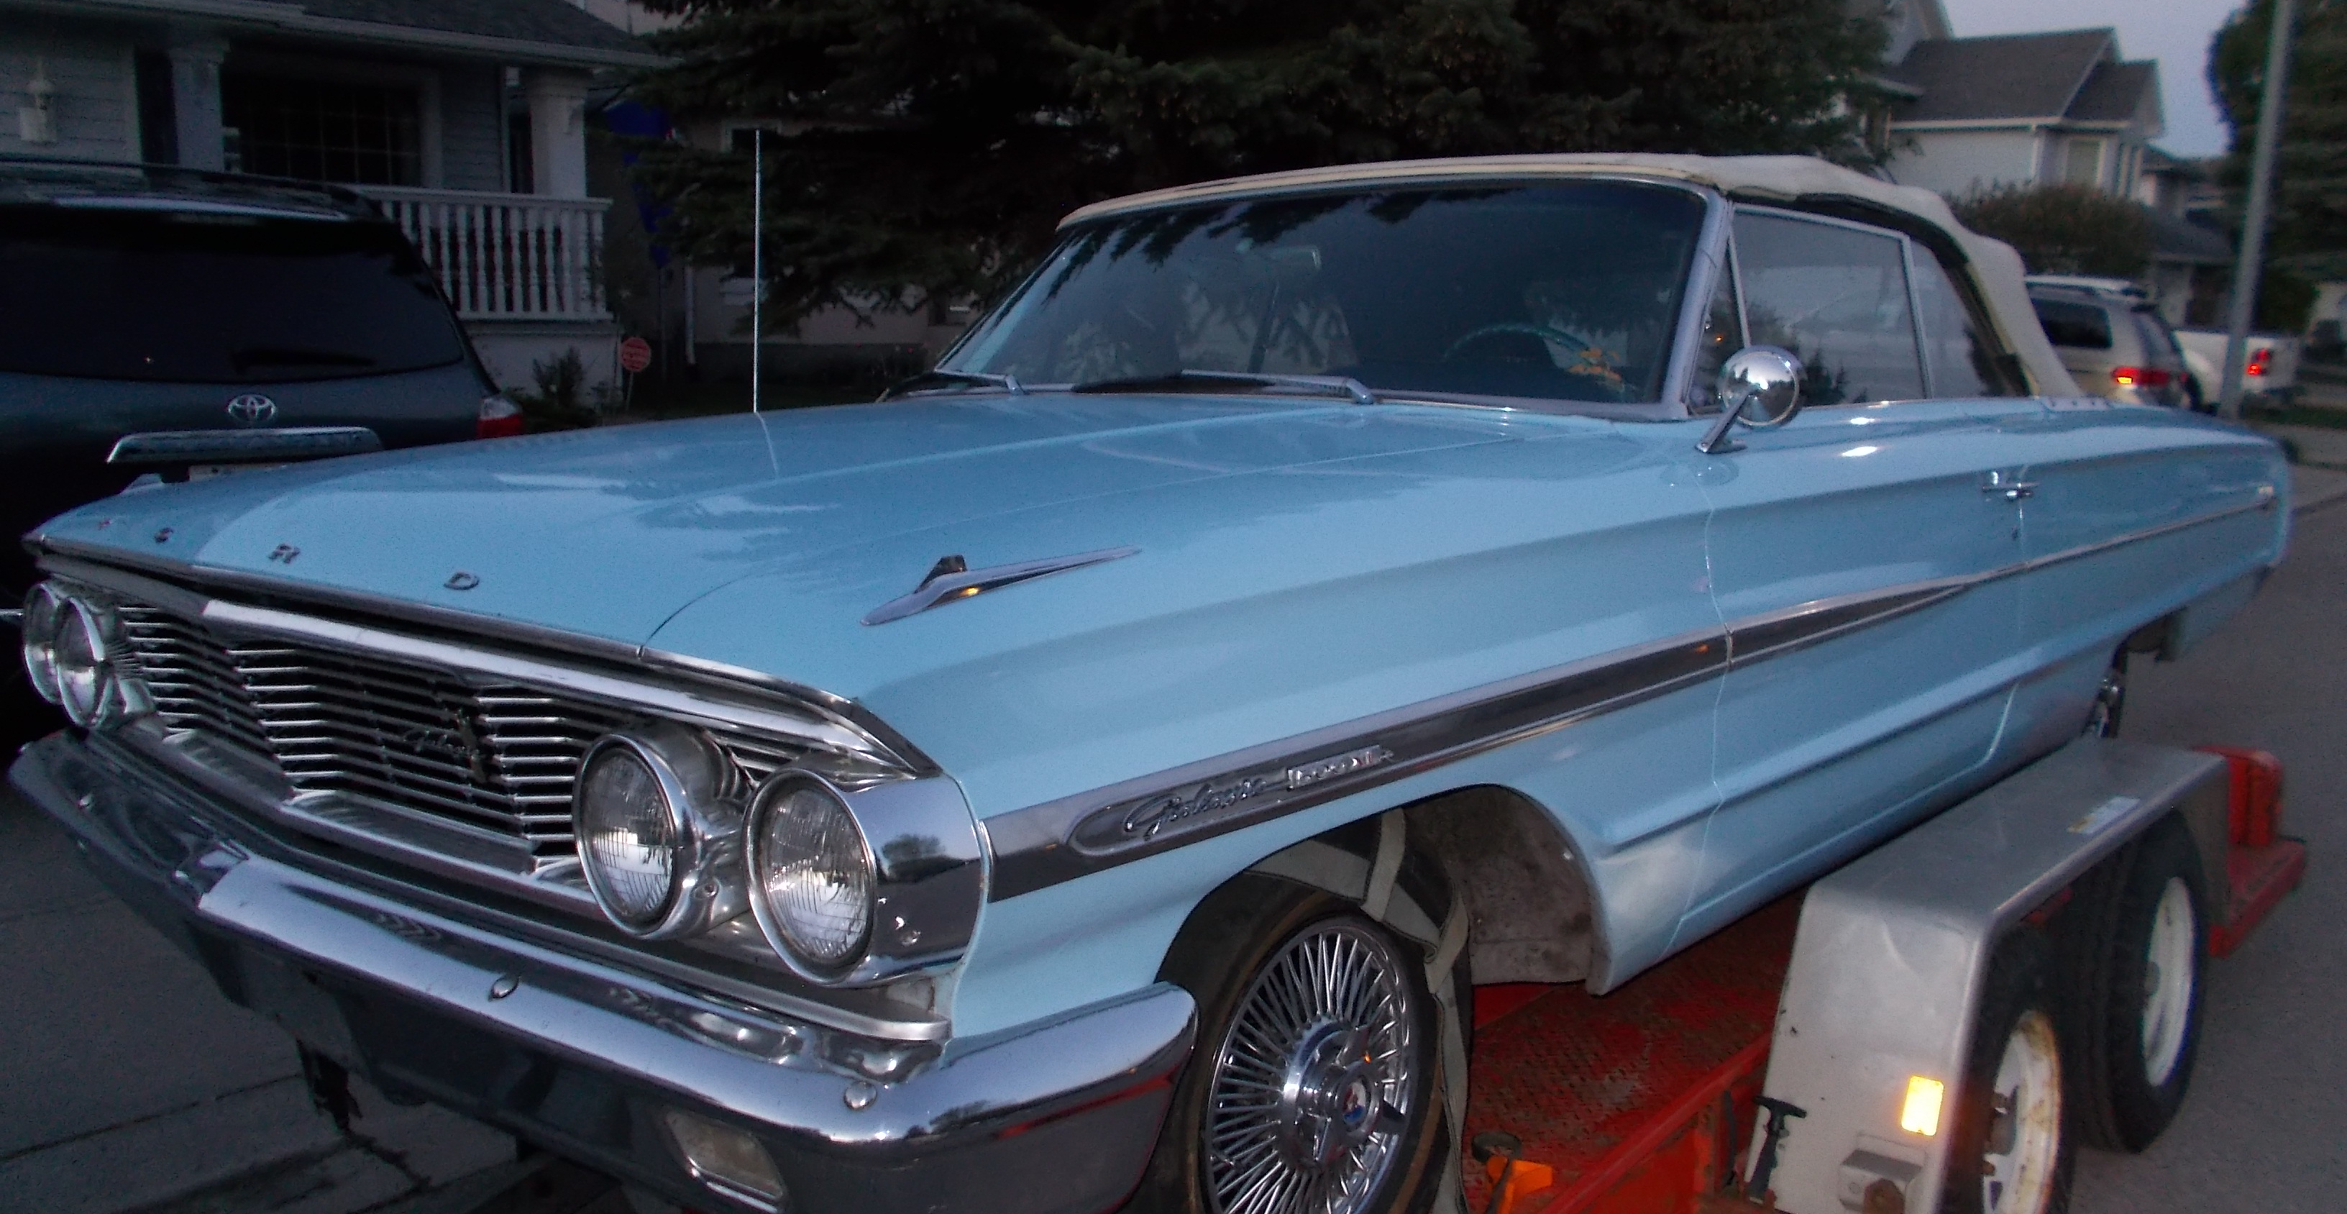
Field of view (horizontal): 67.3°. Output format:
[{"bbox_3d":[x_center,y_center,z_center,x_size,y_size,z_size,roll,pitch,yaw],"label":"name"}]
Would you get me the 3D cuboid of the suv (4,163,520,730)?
[{"bbox_3d":[-4.358,-0.774,7.432,1.910,1.750,4.785,-5,9,-38],"label":"suv"}]

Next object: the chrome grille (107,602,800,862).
[{"bbox_3d":[-0.888,0.127,1.861,1.440,0.205,0.150,7,10,41],"label":"chrome grille"}]

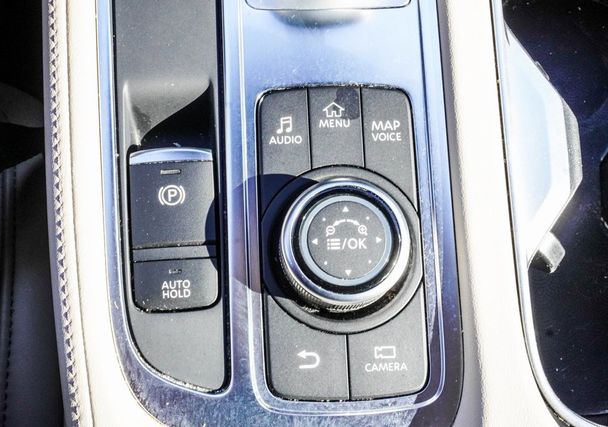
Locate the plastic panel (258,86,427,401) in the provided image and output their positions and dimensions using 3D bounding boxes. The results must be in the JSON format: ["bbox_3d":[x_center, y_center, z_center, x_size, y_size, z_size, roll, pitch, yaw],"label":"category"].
[{"bbox_3d":[0.016,0.008,0.352,0.064,0.024,0.125,-2,79,-5],"label":"plastic panel"}]

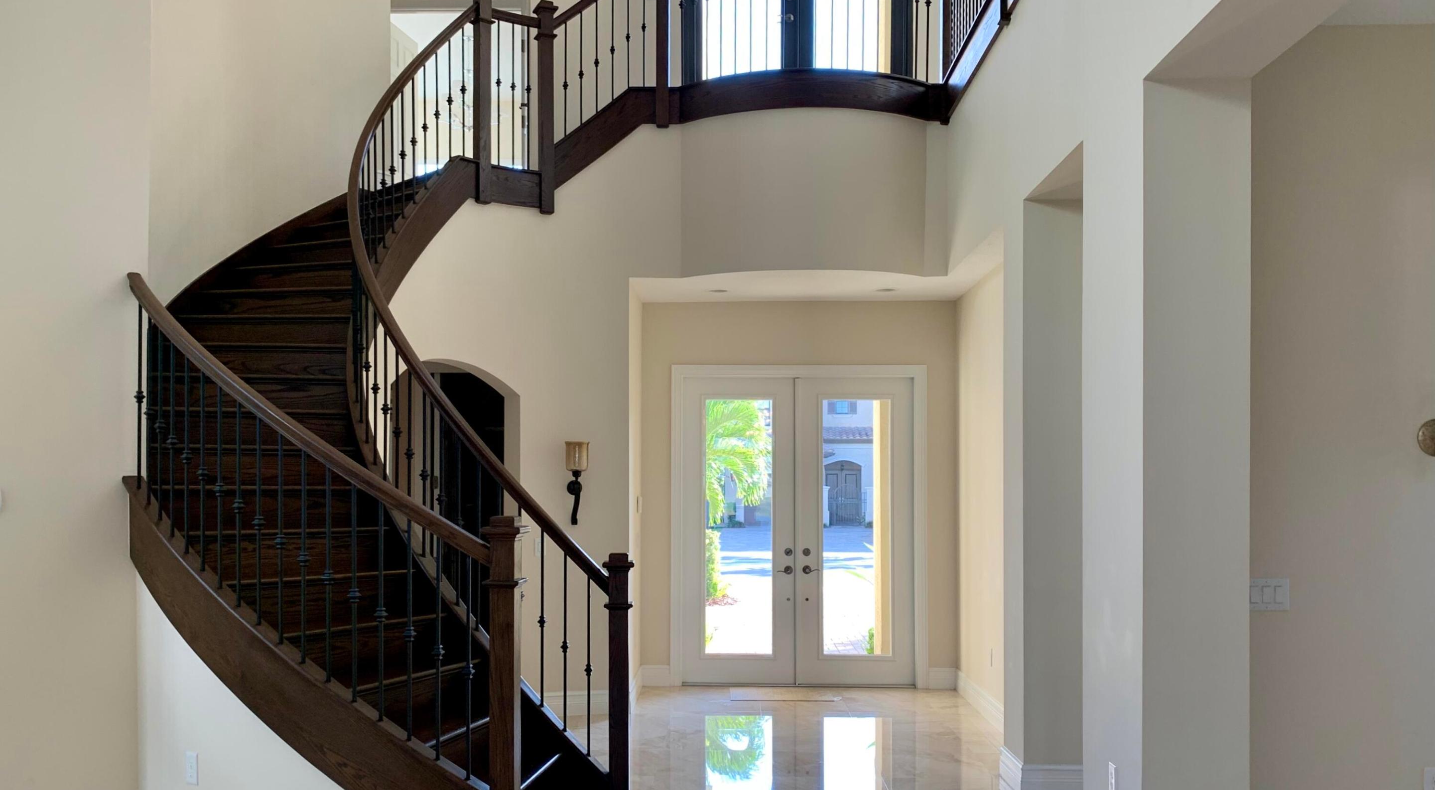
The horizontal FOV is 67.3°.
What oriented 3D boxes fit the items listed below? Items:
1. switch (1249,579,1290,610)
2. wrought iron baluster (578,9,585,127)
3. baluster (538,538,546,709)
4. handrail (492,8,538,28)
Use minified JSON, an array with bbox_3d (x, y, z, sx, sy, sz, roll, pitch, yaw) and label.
[{"bbox_3d":[2.084,0.755,4.080,0.162,0.118,0.012,0,-3,2],"label":"switch"},{"bbox_3d":[-0.910,-2.187,7.200,0.030,0.760,0.030,0,-3,-10],"label":"wrought iron baluster"},{"bbox_3d":[-0.810,1.032,4.960,0.030,0.800,0.030,0,-3,-10],"label":"baluster"},{"bbox_3d":[-1.380,-2.566,7.330,0.340,0.062,0.062,1,-3,-24],"label":"handrail"}]

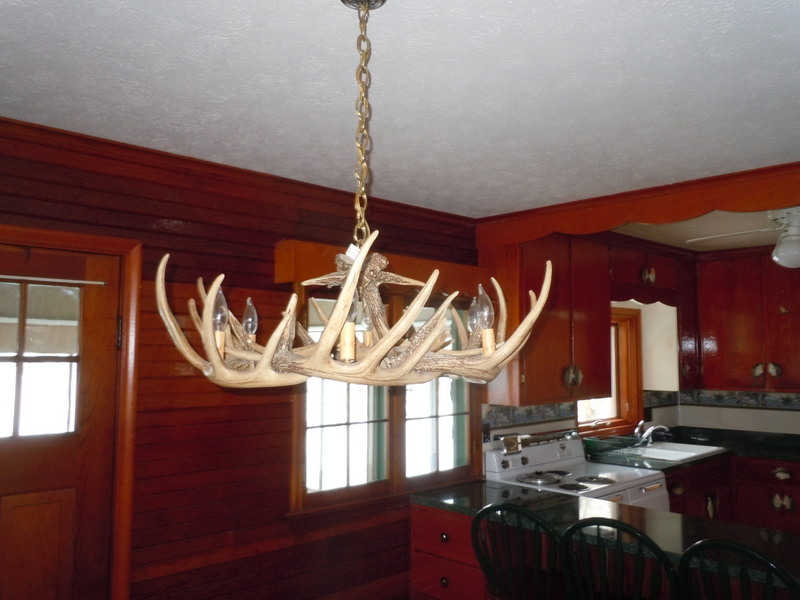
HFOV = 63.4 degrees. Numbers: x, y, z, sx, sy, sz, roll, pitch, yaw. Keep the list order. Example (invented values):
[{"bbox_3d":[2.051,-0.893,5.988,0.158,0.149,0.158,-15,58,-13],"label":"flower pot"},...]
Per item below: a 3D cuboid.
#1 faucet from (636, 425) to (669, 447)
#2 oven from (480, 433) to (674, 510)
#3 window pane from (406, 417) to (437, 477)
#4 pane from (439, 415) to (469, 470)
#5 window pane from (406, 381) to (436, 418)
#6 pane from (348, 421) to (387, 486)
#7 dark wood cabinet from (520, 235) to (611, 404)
[{"bbox_3d":[1.910,1.034,4.926,0.160,0.170,0.209,4,-6,-44],"label":"faucet"},{"bbox_3d":[1.093,1.424,3.903,0.964,1.111,0.644,4,-6,-44],"label":"oven"},{"bbox_3d":[0.118,0.801,3.521,0.235,0.302,0.020,4,-6,-44],"label":"window pane"},{"bbox_3d":[0.312,0.816,3.707,0.253,0.301,0.020,4,-6,-44],"label":"pane"},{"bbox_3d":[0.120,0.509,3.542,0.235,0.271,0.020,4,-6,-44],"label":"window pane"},{"bbox_3d":[-0.157,0.773,3.257,0.250,0.295,0.020,4,-6,-44],"label":"pane"},{"bbox_3d":[0.952,0.115,4.135,1.033,1.042,0.285,4,-6,-44],"label":"dark wood cabinet"}]

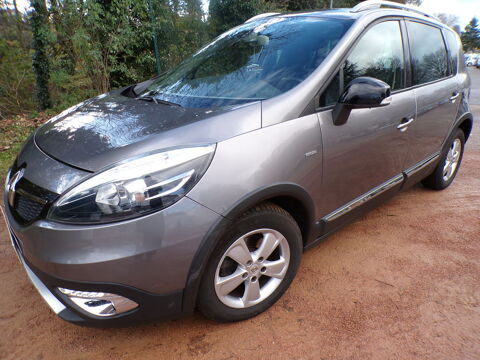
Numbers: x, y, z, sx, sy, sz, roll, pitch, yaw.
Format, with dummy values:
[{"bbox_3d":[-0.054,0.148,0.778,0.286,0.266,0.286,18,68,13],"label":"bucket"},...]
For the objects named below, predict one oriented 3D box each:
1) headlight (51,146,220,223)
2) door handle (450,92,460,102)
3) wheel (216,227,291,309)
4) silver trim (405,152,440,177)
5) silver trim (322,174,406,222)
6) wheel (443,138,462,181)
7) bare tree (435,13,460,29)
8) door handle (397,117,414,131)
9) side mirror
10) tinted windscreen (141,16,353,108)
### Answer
[{"bbox_3d":[-0.465,0.008,1.375,0.678,0.310,0.244,3,21,10],"label":"headlight"},{"bbox_3d":[1.777,-0.679,2.746,0.220,0.062,0.050,-17,26,-38],"label":"door handle"},{"bbox_3d":[0.039,0.411,1.676,0.430,0.430,0.170,-11,23,-26],"label":"wheel"},{"bbox_3d":[1.488,-0.131,2.696,0.680,0.055,0.035,-21,29,-37],"label":"silver trim"},{"bbox_3d":[0.850,0.101,2.183,1.020,0.062,0.035,-19,27,-38],"label":"silver trim"},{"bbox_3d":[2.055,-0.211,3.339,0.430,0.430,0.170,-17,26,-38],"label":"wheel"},{"bbox_3d":[29.062,-20.697,48.000,4.800,6.200,4.600,13,25,26],"label":"bare tree"},{"bbox_3d":[1.112,-0.381,2.237,0.219,0.040,0.045,-24,31,-35],"label":"door handle"},{"bbox_3d":[0.629,-0.410,1.742,0.170,0.250,0.230,-17,26,-38],"label":"side mirror"},{"bbox_3d":[-0.020,-0.877,2.282,1.180,0.170,1.420,-44,40,-23],"label":"tinted windscreen"}]

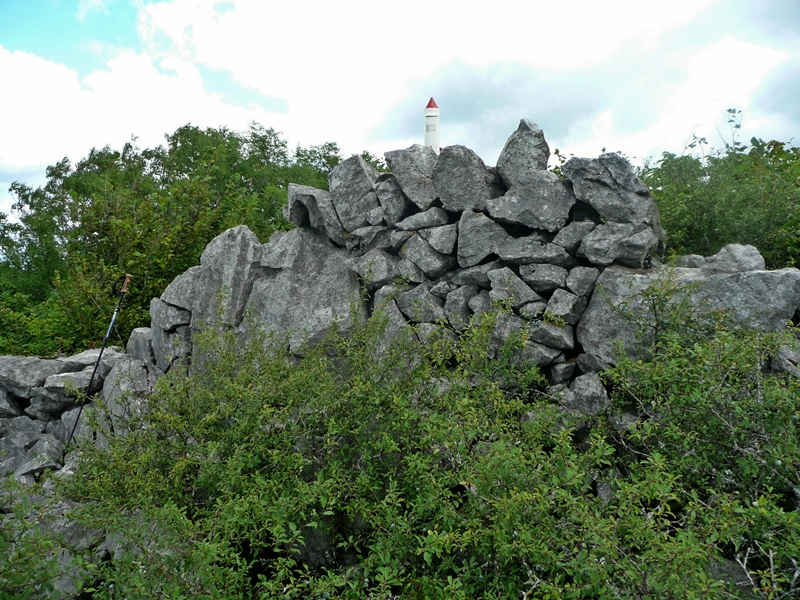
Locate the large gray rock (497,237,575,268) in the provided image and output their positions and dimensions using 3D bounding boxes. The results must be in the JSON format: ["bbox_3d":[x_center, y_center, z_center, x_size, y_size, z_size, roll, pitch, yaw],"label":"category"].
[{"bbox_3d":[0.997,-0.349,4.760,0.562,0.231,0.320,0,-2,0],"label":"large gray rock"}]

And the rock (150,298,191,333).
[{"bbox_3d":[-1.566,0.106,4.425,0.276,0.229,0.250,0,-2,0],"label":"rock"}]

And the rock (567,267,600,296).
[{"bbox_3d":[1.248,-0.126,4.400,0.231,0.204,0.210,0,-3,0],"label":"rock"}]

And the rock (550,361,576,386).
[{"bbox_3d":[1.160,0.514,4.590,0.177,0.164,0.180,0,-2,0],"label":"rock"}]

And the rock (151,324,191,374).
[{"bbox_3d":[-1.569,0.339,4.435,0.276,0.336,0.270,0,-2,0],"label":"rock"}]

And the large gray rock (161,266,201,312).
[{"bbox_3d":[-1.621,-0.093,4.800,0.306,0.336,0.320,0,2,0],"label":"large gray rock"}]

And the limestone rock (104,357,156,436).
[{"bbox_3d":[-1.781,0.642,4.260,0.347,0.528,0.320,0,-2,0],"label":"limestone rock"}]

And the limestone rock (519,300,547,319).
[{"bbox_3d":[0.891,0.064,4.350,0.188,0.121,0.160,0,-3,0],"label":"limestone rock"}]

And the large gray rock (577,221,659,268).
[{"bbox_3d":[1.513,-0.386,4.500,0.570,0.334,0.420,0,-3,0],"label":"large gray rock"}]

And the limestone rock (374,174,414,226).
[{"bbox_3d":[-0.067,-0.746,4.850,0.259,0.399,0.280,0,2,0],"label":"limestone rock"}]

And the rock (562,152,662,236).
[{"bbox_3d":[1.589,-0.794,4.850,0.721,0.604,0.550,0,2,0],"label":"rock"}]

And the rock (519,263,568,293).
[{"bbox_3d":[1.042,-0.163,4.700,0.358,0.215,0.270,0,2,0],"label":"rock"}]

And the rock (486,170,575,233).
[{"bbox_3d":[0.983,-0.742,4.875,0.645,0.454,0.450,0,-2,0],"label":"rock"}]

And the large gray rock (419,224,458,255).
[{"bbox_3d":[0.272,-0.439,4.700,0.272,0.215,0.240,0,2,0],"label":"large gray rock"}]

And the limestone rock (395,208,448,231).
[{"bbox_3d":[0.160,-0.600,4.825,0.396,0.161,0.250,0,-2,0],"label":"limestone rock"}]

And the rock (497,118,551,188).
[{"bbox_3d":[1.000,-1.174,5.220,0.409,0.556,0.340,0,-2,0],"label":"rock"}]

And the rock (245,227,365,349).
[{"bbox_3d":[-0.687,-0.061,4.610,0.818,0.873,0.420,0,-2,0],"label":"rock"}]

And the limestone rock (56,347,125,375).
[{"bbox_3d":[-2.002,0.393,4.200,0.454,0.196,0.340,0,-3,0],"label":"limestone rock"}]

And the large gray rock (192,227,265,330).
[{"bbox_3d":[-1.275,-0.138,4.810,0.510,0.808,0.420,0,-2,0],"label":"large gray rock"}]

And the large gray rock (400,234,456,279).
[{"bbox_3d":[0.215,-0.329,4.890,0.405,0.318,0.340,0,-2,0],"label":"large gray rock"}]

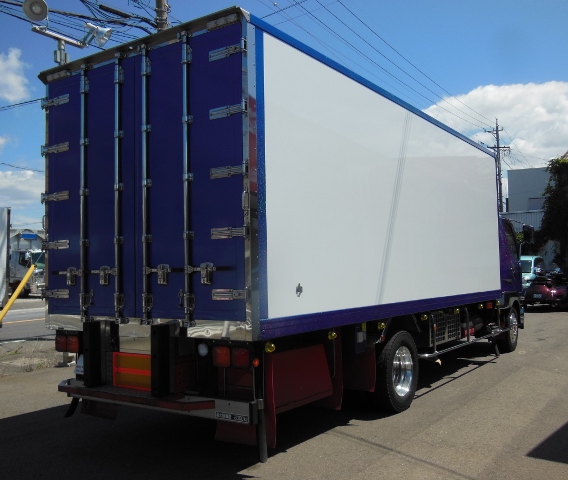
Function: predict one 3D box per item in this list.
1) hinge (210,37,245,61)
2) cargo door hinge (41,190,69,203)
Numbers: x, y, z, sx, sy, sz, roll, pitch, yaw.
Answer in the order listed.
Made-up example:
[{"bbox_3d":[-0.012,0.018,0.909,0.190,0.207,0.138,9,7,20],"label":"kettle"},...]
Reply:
[{"bbox_3d":[-0.422,-1.423,4.700,0.325,0.100,0.050,-3,-4,33],"label":"hinge"},{"bbox_3d":[-2.068,-0.390,5.660,0.340,0.095,0.060,-3,-4,33],"label":"cargo door hinge"}]

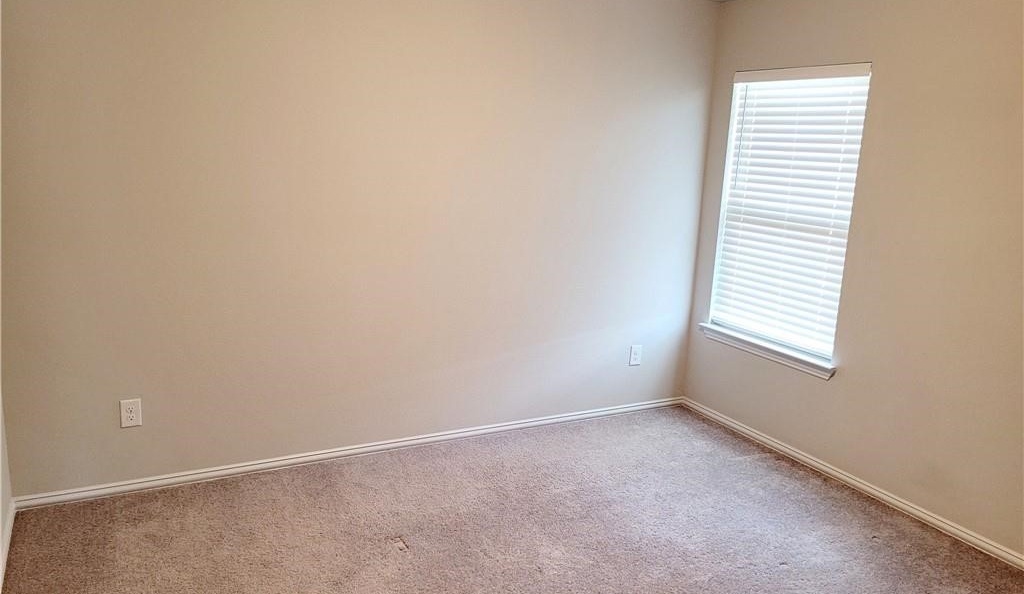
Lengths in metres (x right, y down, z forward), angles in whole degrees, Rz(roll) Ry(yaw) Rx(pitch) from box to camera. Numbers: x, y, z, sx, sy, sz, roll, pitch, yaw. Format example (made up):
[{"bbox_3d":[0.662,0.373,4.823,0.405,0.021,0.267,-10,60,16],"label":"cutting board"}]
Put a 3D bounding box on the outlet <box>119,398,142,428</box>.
[{"bbox_3d":[-1.653,0.507,3.339,0.083,0.124,0.010,-4,13,-28],"label":"outlet"}]

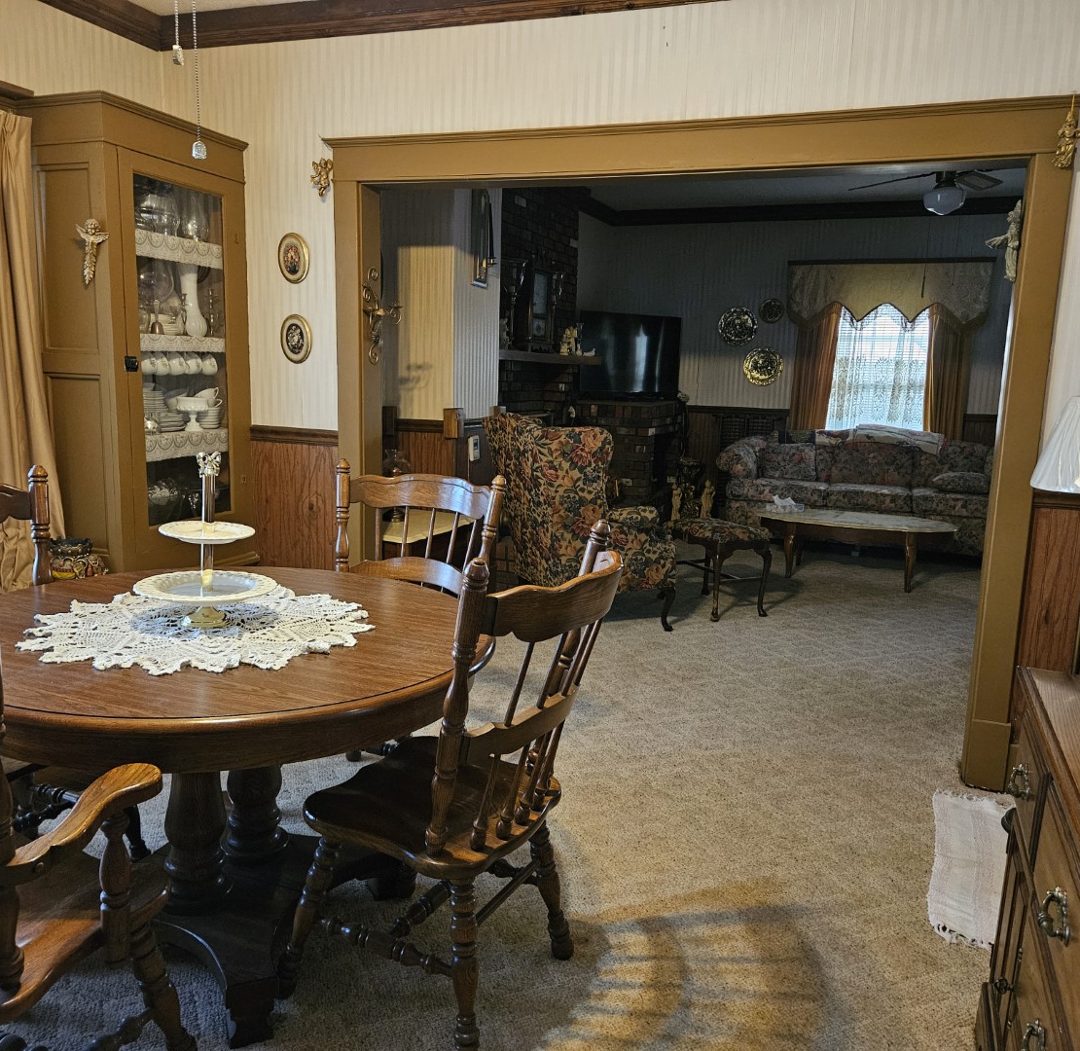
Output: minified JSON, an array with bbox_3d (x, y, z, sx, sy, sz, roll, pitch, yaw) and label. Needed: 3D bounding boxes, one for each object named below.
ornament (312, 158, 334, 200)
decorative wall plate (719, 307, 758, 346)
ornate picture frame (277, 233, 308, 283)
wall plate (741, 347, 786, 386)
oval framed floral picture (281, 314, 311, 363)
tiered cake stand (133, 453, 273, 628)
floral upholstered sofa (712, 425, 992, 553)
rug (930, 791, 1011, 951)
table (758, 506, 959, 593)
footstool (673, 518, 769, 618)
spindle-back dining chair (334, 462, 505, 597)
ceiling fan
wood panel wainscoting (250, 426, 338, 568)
[{"bbox_3d":[-0.845,-1.346,3.619,0.095,0.150,0.040,6,12,20],"label":"ornament"},{"bbox_3d":[1.642,-1.647,7.718,0.315,0.315,0.030,4,11,17],"label":"decorative wall plate"},{"bbox_3d":[-1.005,-1.091,3.803,0.146,0.200,0.022,6,11,20],"label":"ornate picture frame"},{"bbox_3d":[1.854,-1.314,7.710,0.318,0.315,0.030,4,11,17],"label":"wall plate"},{"bbox_3d":[-0.985,-0.757,3.790,0.138,0.197,0.022,6,12,20],"label":"oval framed floral picture"},{"bbox_3d":[-0.790,0.028,2.172,0.325,0.405,0.325,4,11,17],"label":"tiered cake stand"},{"bbox_3d":[2.607,-0.329,7.304,2.300,0.870,0.930,6,12,20],"label":"floral upholstered sofa"},{"bbox_3d":[1.339,0.961,2.634,0.440,0.012,0.830,6,12,20],"label":"rug"},{"bbox_3d":[2.023,0.154,6.041,1.255,0.395,0.592,5,11,22],"label":"table"},{"bbox_3d":[0.960,0.224,5.173,0.350,0.475,0.510,-4,12,-26],"label":"footstool"},{"bbox_3d":[-0.523,0.369,2.846,0.637,1.043,0.580,7,12,28],"label":"spindle-back dining chair"},{"bbox_3d":[2.159,-1.899,4.953,1.300,0.460,1.280,6,12,20],"label":"ceiling fan"},{"bbox_3d":[-0.990,0.109,3.766,0.388,1.008,0.030,4,11,17],"label":"wood panel wainscoting"}]

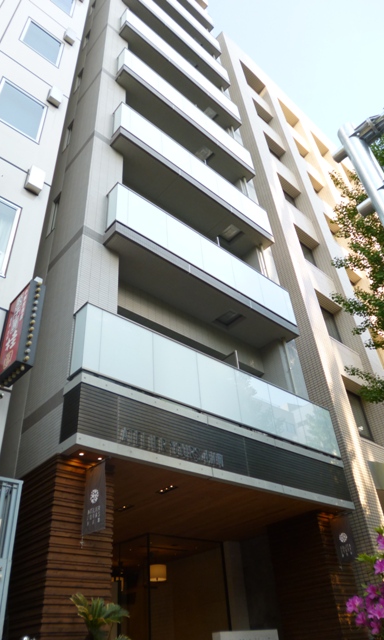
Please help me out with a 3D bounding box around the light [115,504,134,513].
[{"bbox_3d":[-1.171,3.275,7.766,0.130,0.070,0.420,26,-48,-33],"label":"light"}]

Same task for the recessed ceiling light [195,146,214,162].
[{"bbox_3d":[0.410,-5.585,15.204,0.557,0.080,0.557,26,-48,-33],"label":"recessed ceiling light"}]

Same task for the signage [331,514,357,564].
[{"bbox_3d":[2.954,4.247,8.612,0.020,0.813,0.410,28,-49,-35],"label":"signage"}]

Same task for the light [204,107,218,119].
[{"bbox_3d":[0.665,-8.109,17.779,0.557,0.080,0.557,26,-48,-33],"label":"light"}]

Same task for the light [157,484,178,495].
[{"bbox_3d":[-0.415,2.703,7.134,0.130,0.070,0.420,26,-48,-33],"label":"light"}]

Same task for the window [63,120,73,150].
[{"bbox_3d":[-3.522,-5.263,12.836,0.110,1.420,0.447,26,-48,-33],"label":"window"}]

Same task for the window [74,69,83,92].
[{"bbox_3d":[-3.779,-8.037,15.036,0.110,1.420,0.447,26,-48,-33],"label":"window"}]

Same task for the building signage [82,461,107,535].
[{"bbox_3d":[-1.230,2.207,5.528,0.410,0.813,0.020,-32,-46,30],"label":"building signage"}]

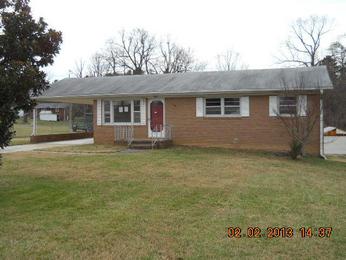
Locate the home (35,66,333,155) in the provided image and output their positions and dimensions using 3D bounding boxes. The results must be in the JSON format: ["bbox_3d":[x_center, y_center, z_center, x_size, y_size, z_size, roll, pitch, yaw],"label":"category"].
[{"bbox_3d":[0.720,-1.220,23.600,16.700,4.800,8.500,0,1,19],"label":"home"}]

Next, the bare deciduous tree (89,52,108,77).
[{"bbox_3d":[-10.467,-5.011,52.000,2.951,11.757,2.951,0,1,0],"label":"bare deciduous tree"}]

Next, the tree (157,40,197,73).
[{"bbox_3d":[0.584,-5.338,48.000,5.175,12.540,5.175,0,1,0],"label":"tree"}]

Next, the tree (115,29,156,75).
[{"bbox_3d":[-4.560,-5.681,45.000,5.362,13.321,5.362,0,1,0],"label":"tree"}]

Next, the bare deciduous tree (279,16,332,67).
[{"bbox_3d":[15.037,-5.876,42.000,6.434,14.008,6.434,0,1,0],"label":"bare deciduous tree"}]

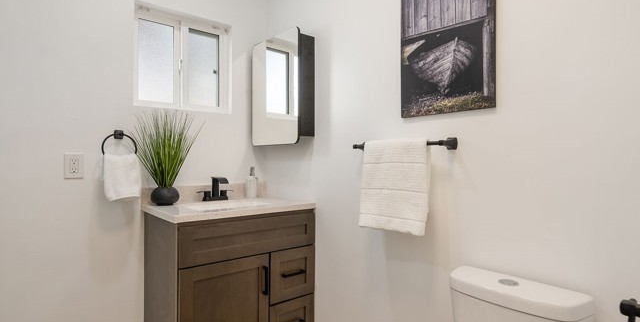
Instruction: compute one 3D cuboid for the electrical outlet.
[{"bbox_3d":[-1.222,0.026,1.680,0.076,0.125,0.009,0,0,-40],"label":"electrical outlet"}]

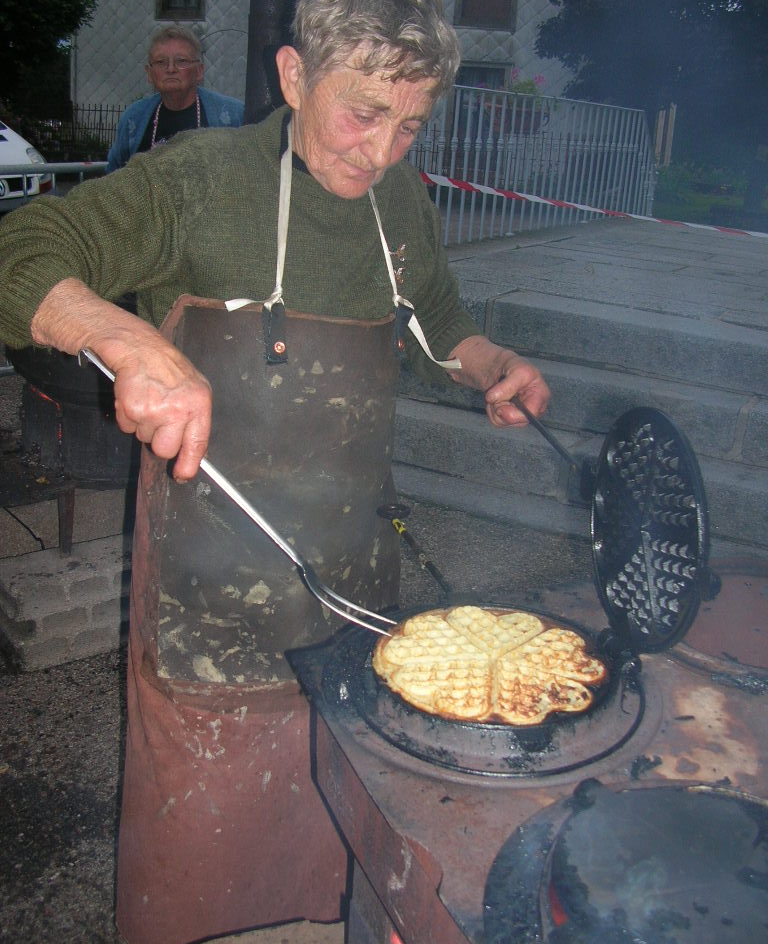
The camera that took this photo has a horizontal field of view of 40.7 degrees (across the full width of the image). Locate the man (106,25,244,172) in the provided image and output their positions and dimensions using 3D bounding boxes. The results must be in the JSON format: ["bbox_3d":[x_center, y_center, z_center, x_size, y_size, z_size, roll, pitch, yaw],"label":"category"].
[{"bbox_3d":[-0.752,-0.692,3.679,0.540,1.650,0.360,5,18,-2],"label":"man"}]

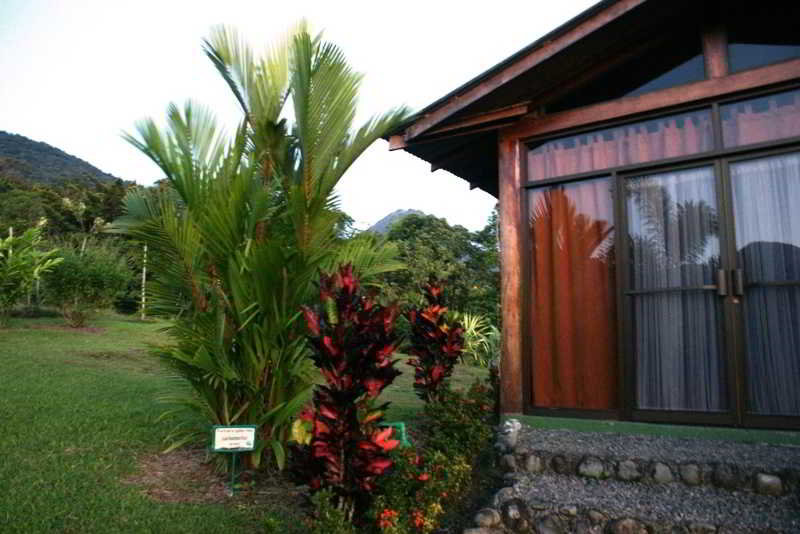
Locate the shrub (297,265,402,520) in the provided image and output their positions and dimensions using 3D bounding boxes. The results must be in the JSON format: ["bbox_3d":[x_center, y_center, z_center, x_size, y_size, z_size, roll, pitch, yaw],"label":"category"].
[{"bbox_3d":[-0.270,0.664,3.303,0.570,1.371,0.570,1,-8,-4],"label":"shrub"}]

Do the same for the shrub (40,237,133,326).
[{"bbox_3d":[-6.507,0.317,12.512,1.623,1.837,1.623,5,-9,-27],"label":"shrub"}]

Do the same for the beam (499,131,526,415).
[{"bbox_3d":[1.063,0.039,5.747,0.175,2.682,0.175,-5,-10,33],"label":"beam"}]

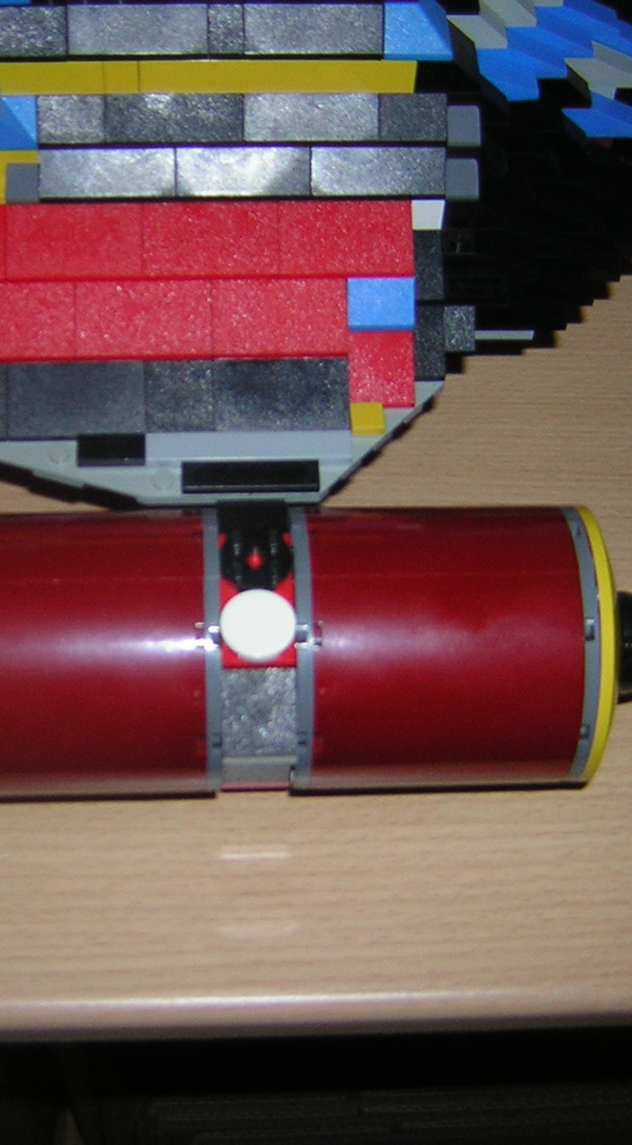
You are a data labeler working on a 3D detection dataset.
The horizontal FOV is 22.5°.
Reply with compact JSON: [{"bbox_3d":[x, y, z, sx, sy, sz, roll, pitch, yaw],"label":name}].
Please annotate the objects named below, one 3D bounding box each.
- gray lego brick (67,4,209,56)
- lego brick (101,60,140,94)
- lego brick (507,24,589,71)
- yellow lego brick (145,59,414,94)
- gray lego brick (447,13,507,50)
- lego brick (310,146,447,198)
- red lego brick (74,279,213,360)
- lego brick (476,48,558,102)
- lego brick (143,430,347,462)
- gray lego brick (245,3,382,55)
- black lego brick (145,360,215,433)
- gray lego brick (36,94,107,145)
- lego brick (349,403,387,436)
[{"bbox_3d":[-0.040,-0.124,0.357,0.032,0.010,0.016,-1,58,-4],"label":"gray lego brick"},{"bbox_3d":[-0.044,-0.116,0.362,0.008,0.010,0.008,-1,58,-4],"label":"lego brick"},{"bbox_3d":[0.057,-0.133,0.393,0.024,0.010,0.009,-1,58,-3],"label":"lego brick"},{"bbox_3d":[-0.009,-0.117,0.366,0.064,0.010,0.008,-1,58,-3],"label":"yellow lego brick"},{"bbox_3d":[0.038,-0.130,0.374,0.016,0.011,0.008,-1,60,-4],"label":"gray lego brick"},{"bbox_3d":[0.015,-0.097,0.377,0.032,0.010,0.016,-1,58,-3],"label":"lego brick"},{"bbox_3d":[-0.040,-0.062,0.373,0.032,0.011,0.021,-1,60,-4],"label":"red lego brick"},{"bbox_3d":[0.050,-0.126,0.391,0.024,0.015,0.009,-1,57,-2],"label":"lego brick"},{"bbox_3d":[-0.016,-0.029,0.371,0.048,0.003,0.008,-1,60,-4],"label":"lego brick"},{"bbox_3d":[-0.001,-0.127,0.364,0.032,0.010,0.016,-1,58,-3],"label":"gray lego brick"},{"bbox_3d":[-0.032,-0.045,0.373,0.016,0.010,0.024,-1,58,-4],"label":"black lego brick"},{"bbox_3d":[-0.057,-0.107,0.369,0.016,0.010,0.016,-1,58,-3],"label":"gray lego brick"},{"bbox_3d":[0.013,-0.036,0.378,0.008,0.003,0.008,-1,57,-2],"label":"lego brick"}]

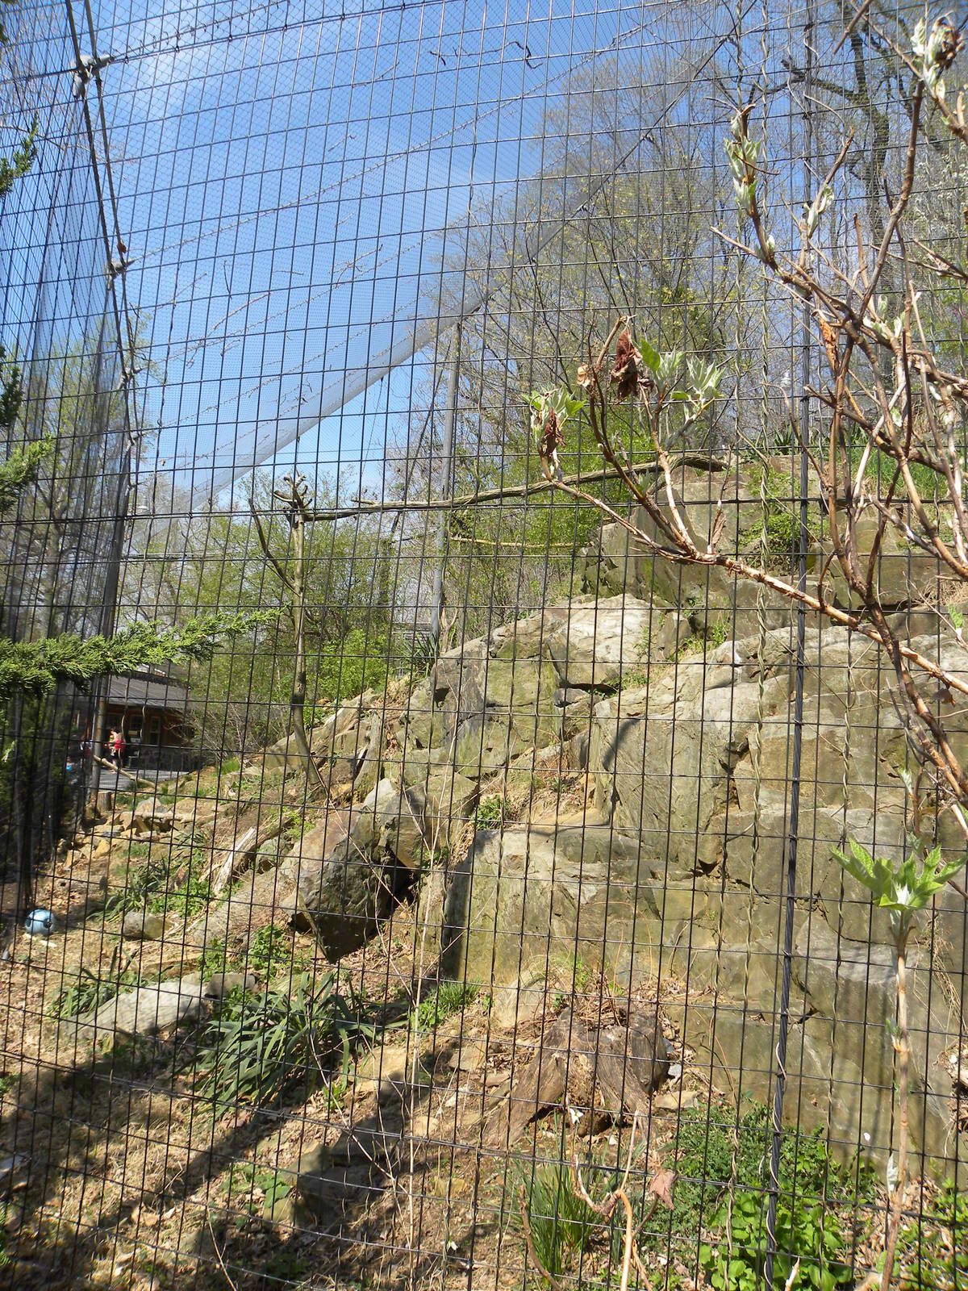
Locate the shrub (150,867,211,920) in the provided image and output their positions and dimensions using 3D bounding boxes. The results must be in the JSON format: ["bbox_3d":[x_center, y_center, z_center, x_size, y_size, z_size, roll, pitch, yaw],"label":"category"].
[{"bbox_3d":[-2.728,2.213,8.700,0.520,0.380,0.480,5,-5,-16],"label":"shrub"}]

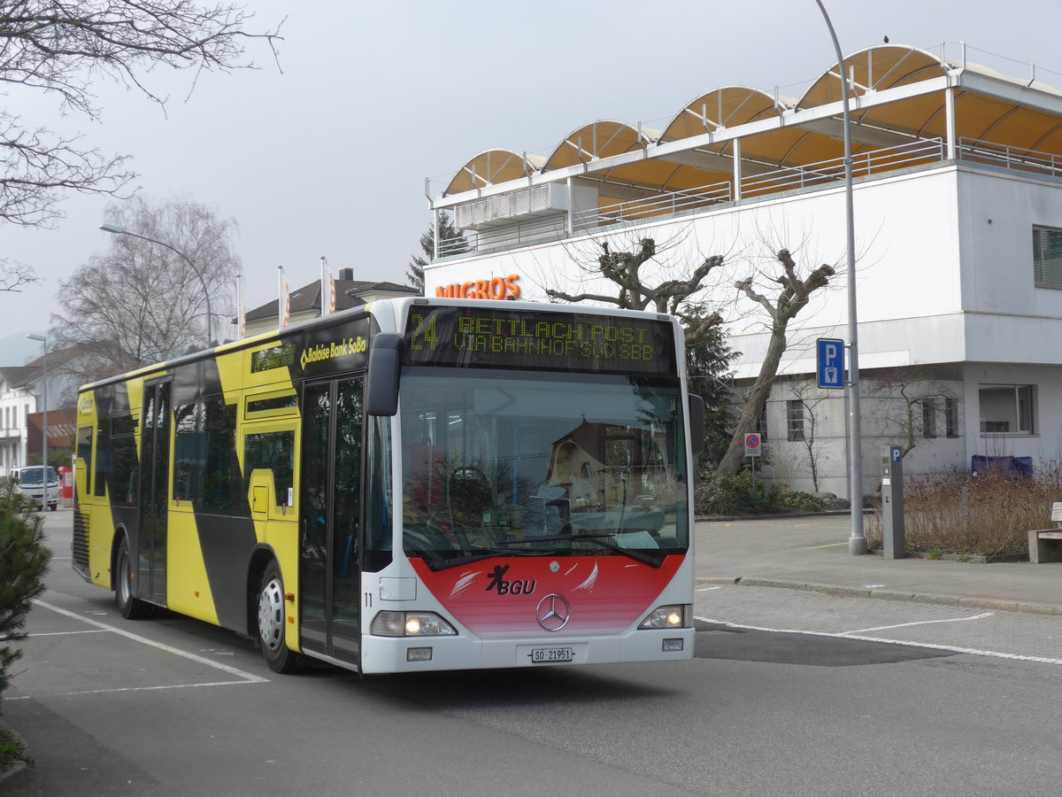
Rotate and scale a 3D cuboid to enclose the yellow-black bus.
[{"bbox_3d":[-2.341,0.942,16.531,2.600,2.880,11.950,2,-3,-25],"label":"yellow-black bus"}]

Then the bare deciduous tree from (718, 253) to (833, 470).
[{"bbox_3d":[7.347,-1.027,49.000,3.500,6.950,3.200,0,-3,-25],"label":"bare deciduous tree"}]

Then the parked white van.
[{"bbox_3d":[-22.588,4.039,73.181,1.800,2.020,4.800,1,-3,-27],"label":"parked white van"}]

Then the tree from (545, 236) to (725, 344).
[{"bbox_3d":[3.064,-1.125,47.500,5.200,7.300,4.700,0,-3,-25],"label":"tree"}]

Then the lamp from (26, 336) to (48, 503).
[{"bbox_3d":[-21.089,1.002,69.500,0.950,7.600,0.300,0,-3,-25],"label":"lamp"}]

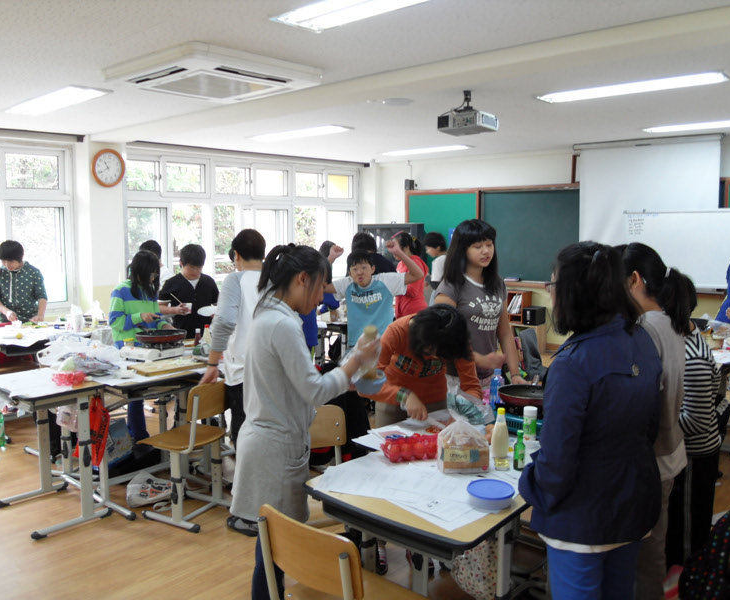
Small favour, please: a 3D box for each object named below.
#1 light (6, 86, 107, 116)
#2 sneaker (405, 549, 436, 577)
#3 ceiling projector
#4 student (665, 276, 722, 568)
[{"bbox_3d":[-2.411,-1.544,5.017,1.270,0.070,0.310,7,9,43],"label":"light"},{"bbox_3d":[0.270,1.233,3.133,0.090,0.096,0.240,-1,7,-12],"label":"sneaker"},{"bbox_3d":[0.755,-1.397,4.782,0.340,0.290,0.280,6,9,39],"label":"ceiling projector"},{"bbox_3d":[1.470,0.551,2.950,0.290,1.370,0.400,6,9,39],"label":"student"}]

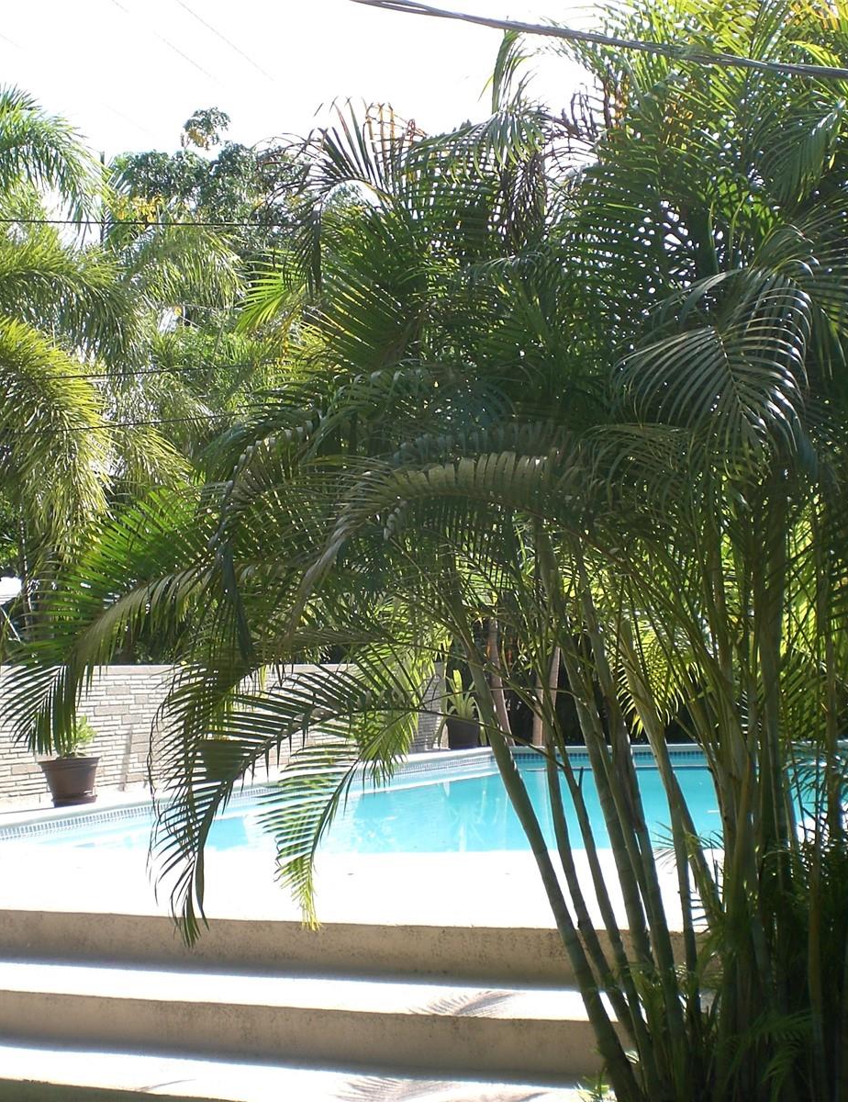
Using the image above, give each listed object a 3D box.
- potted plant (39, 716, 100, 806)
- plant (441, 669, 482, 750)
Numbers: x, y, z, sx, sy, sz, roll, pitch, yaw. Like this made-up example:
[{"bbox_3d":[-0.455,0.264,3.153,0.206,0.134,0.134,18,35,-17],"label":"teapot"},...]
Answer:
[{"bbox_3d":[-2.591,1.545,11.800,0.460,0.670,0.460,1,-4,-12],"label":"potted plant"},{"bbox_3d":[0.442,1.883,19.100,0.540,0.970,0.540,0,-4,1],"label":"plant"}]

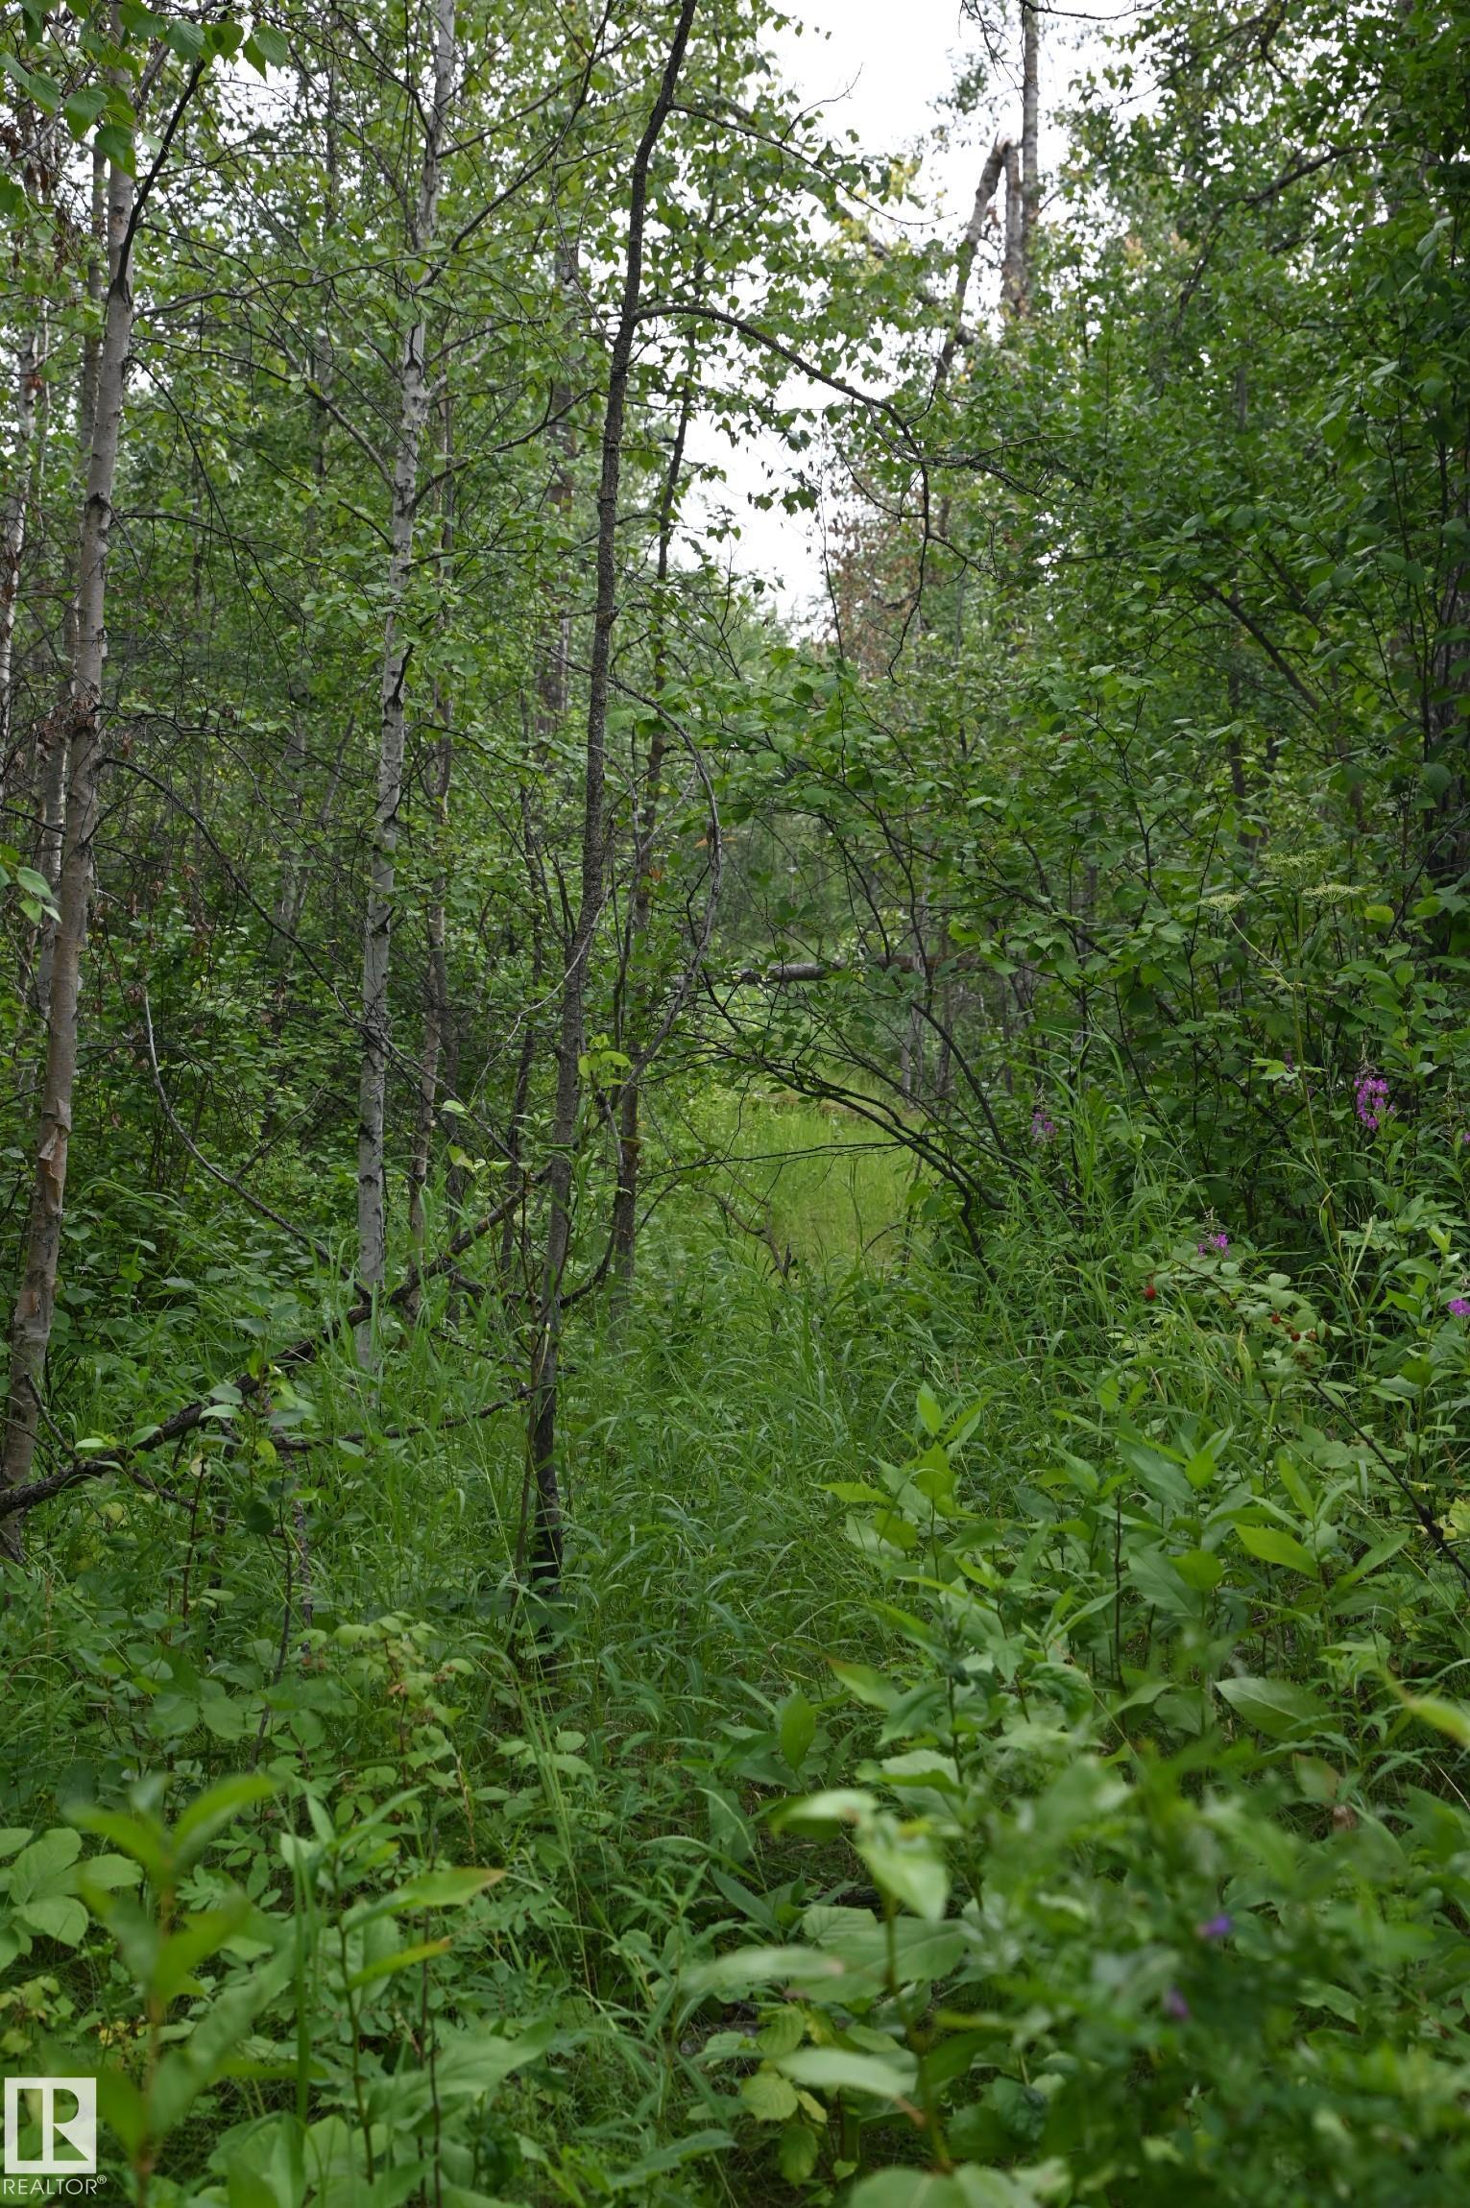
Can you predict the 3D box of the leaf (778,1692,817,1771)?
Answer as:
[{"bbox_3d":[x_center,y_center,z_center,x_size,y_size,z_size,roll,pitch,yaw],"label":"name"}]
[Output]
[{"bbox_3d":[0.068,0.685,3.350,0.042,0.087,0.025,0,3,0],"label":"leaf"}]

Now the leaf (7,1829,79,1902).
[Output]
[{"bbox_3d":[-0.698,0.771,3.100,0.060,0.022,0.100,23,53,19],"label":"leaf"}]

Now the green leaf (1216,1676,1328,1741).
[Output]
[{"bbox_3d":[0.569,0.640,3.250,0.125,0.065,0.025,23,-31,22],"label":"green leaf"}]

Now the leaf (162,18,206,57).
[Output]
[{"bbox_3d":[-0.664,-1.287,3.700,0.052,0.050,0.022,0,3,-6],"label":"leaf"}]

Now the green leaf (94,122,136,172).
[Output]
[{"bbox_3d":[-0.748,-1.154,3.700,0.050,0.060,0.025,0,3,0],"label":"green leaf"}]

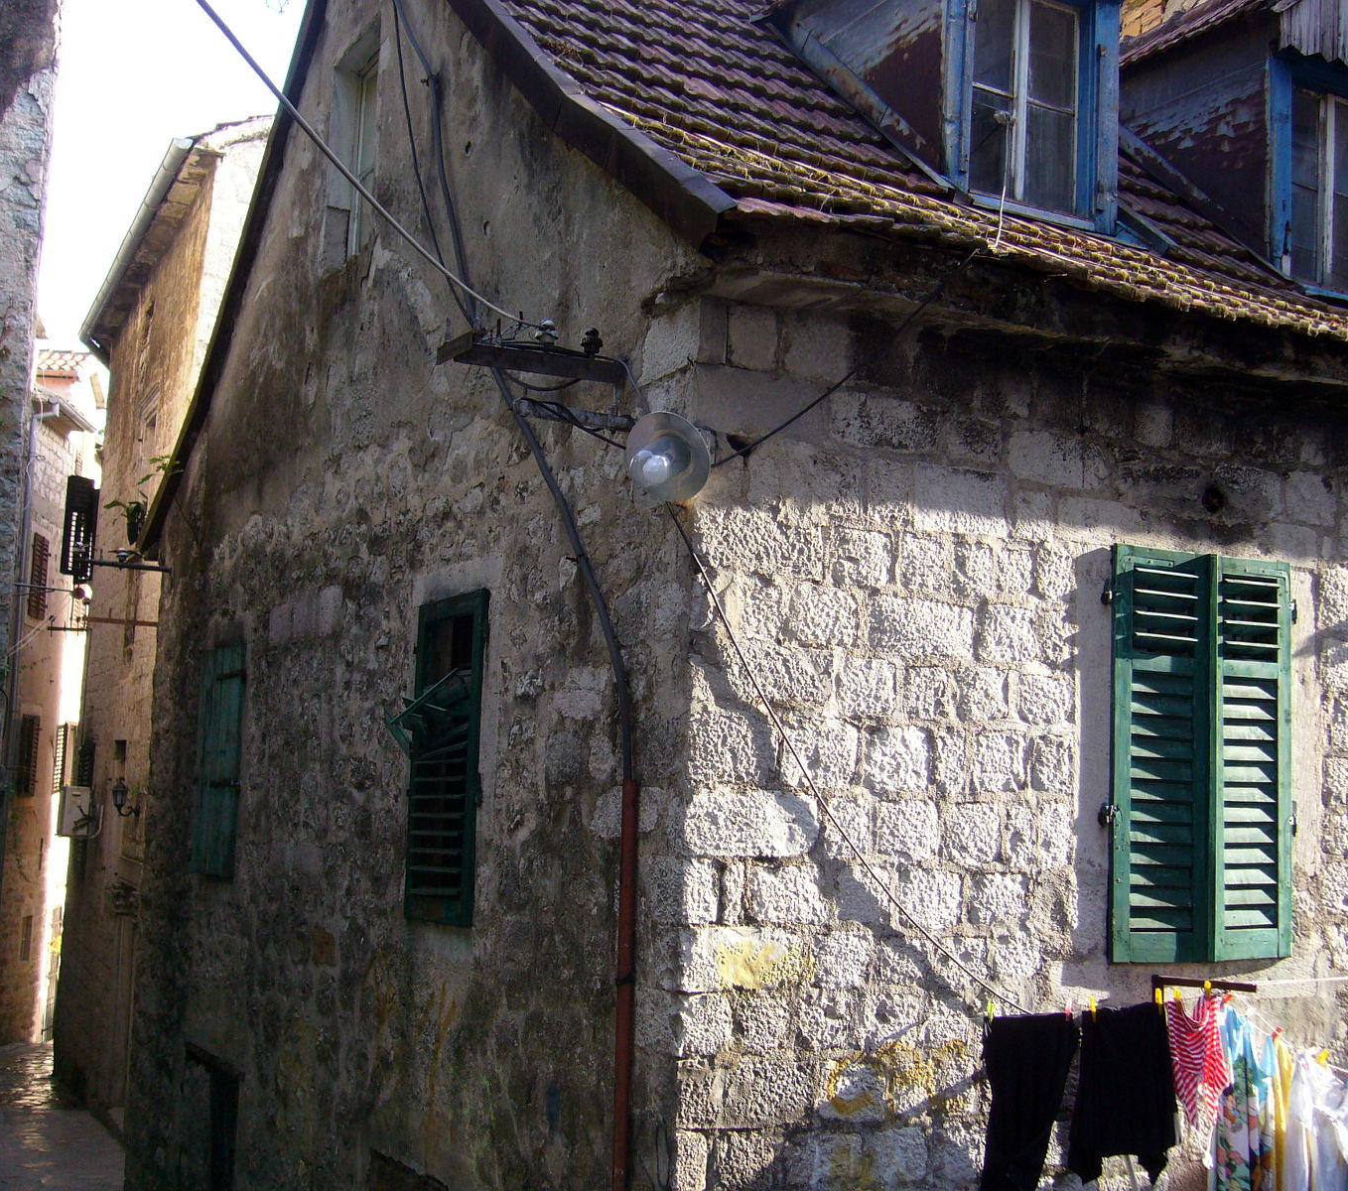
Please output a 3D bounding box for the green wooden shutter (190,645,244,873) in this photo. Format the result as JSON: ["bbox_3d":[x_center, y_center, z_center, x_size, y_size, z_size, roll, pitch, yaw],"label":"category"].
[{"bbox_3d":[-2.776,0.992,9.701,0.060,1.370,0.850,7,-8,-32],"label":"green wooden shutter"}]

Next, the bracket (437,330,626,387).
[{"bbox_3d":[-0.489,-0.859,5.807,0.670,0.075,0.310,5,-8,-25],"label":"bracket"}]

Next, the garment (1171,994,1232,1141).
[{"bbox_3d":[1.847,1.640,5.638,0.240,0.470,0.070,3,-7,-6],"label":"garment"}]

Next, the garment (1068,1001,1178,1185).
[{"bbox_3d":[1.565,1.736,5.596,0.390,0.620,0.070,3,-7,-6],"label":"garment"}]

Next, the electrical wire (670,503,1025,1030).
[{"bbox_3d":[0.624,0.598,5.484,1.477,1.671,0.060,5,-8,-24],"label":"electrical wire"}]

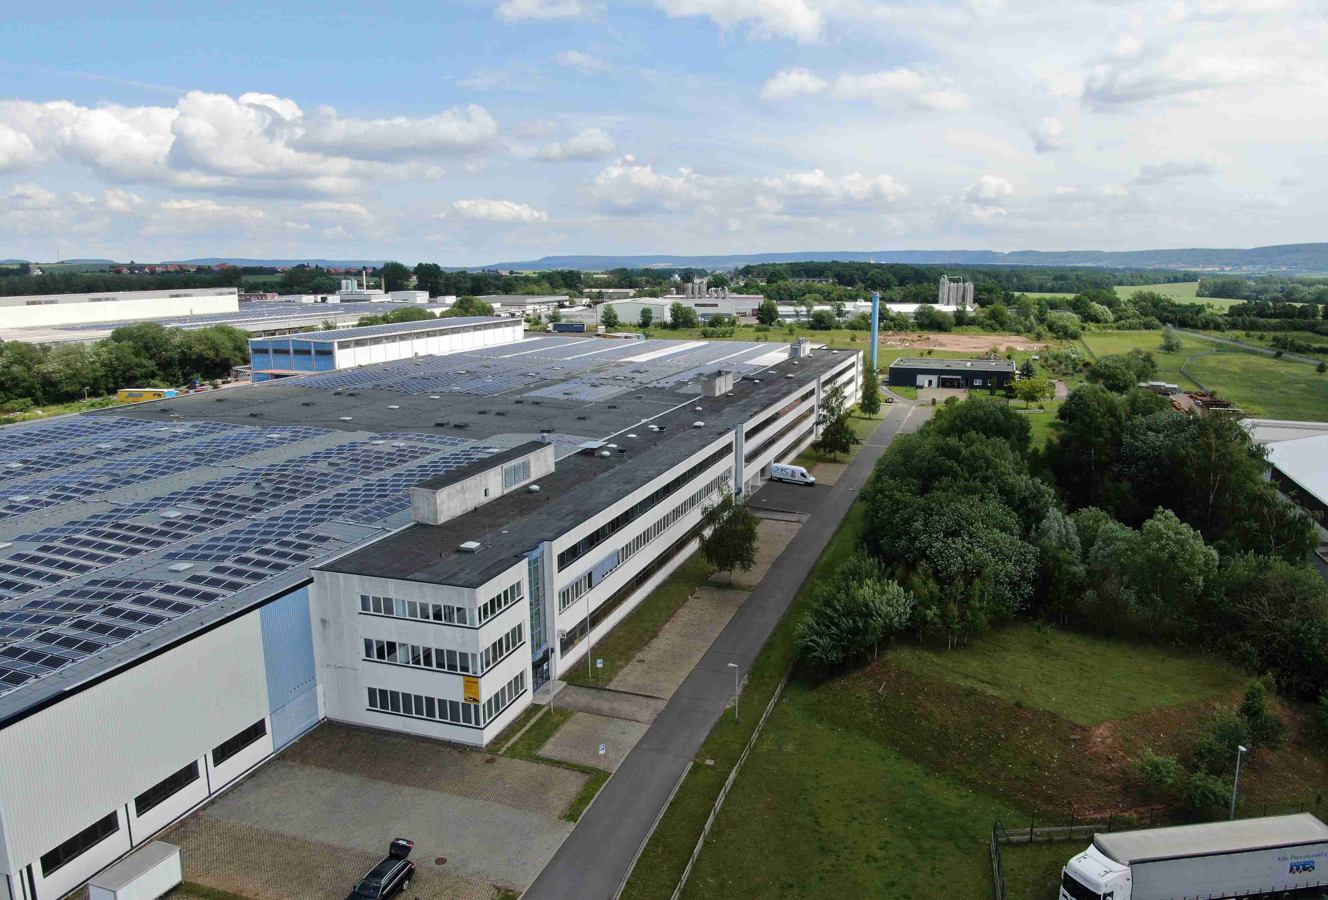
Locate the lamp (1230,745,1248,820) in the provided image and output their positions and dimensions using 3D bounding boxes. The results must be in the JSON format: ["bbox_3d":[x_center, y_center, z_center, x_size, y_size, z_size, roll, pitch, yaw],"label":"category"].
[{"bbox_3d":[35.238,21.246,56.539,0.220,6.300,0.700,-2,11,-8],"label":"lamp"}]

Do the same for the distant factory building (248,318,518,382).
[{"bbox_3d":[-72.220,-28.684,260.193,24.800,12.200,90.800,3,12,19],"label":"distant factory building"}]

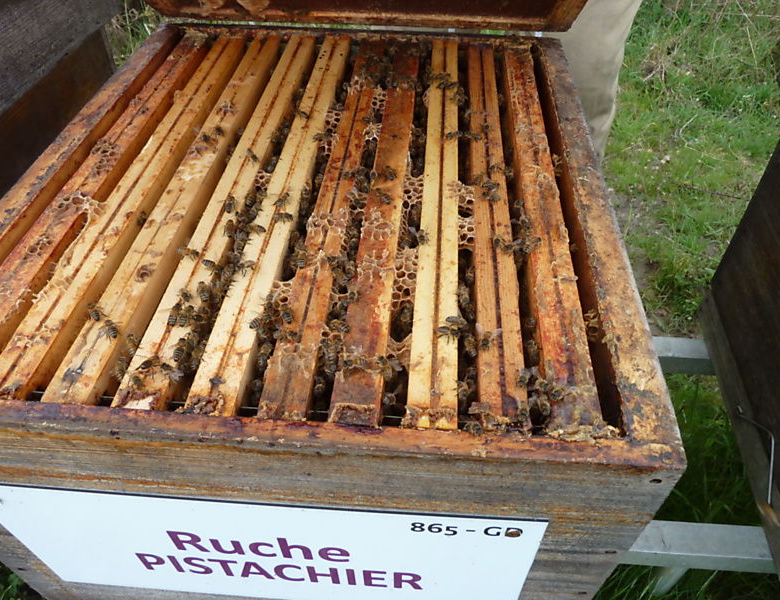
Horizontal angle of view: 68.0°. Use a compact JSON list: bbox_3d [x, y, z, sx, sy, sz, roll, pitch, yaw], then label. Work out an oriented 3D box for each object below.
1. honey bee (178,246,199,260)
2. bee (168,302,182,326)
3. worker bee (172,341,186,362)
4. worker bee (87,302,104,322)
[{"bbox_3d":[-0.133,-0.030,0.382,0.014,0.005,0.007,12,48,11],"label":"honey bee"},{"bbox_3d":[-0.125,0.008,0.336,0.006,0.005,0.013,-1,46,-1],"label":"bee"},{"bbox_3d":[-0.119,0.028,0.327,0.007,0.005,0.013,-1,47,0],"label":"worker bee"},{"bbox_3d":[-0.178,0.008,0.348,0.007,0.005,0.013,-27,52,-23],"label":"worker bee"}]

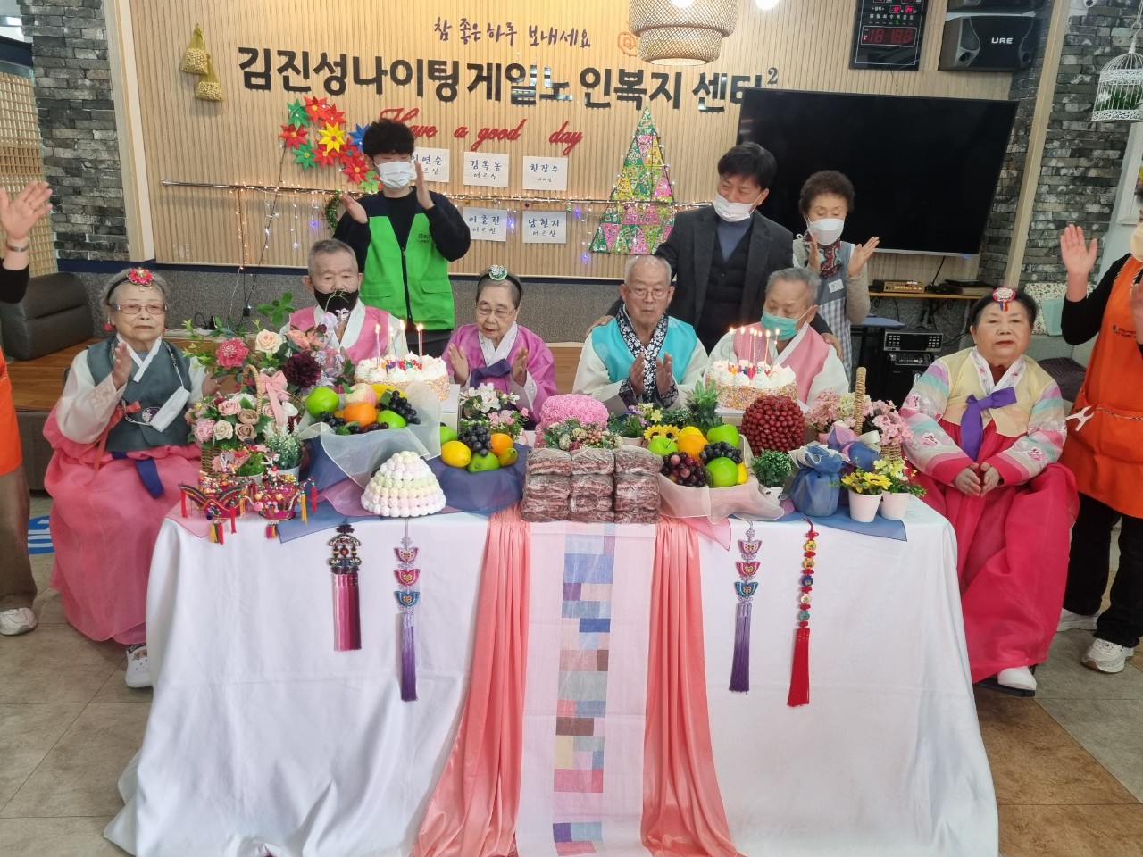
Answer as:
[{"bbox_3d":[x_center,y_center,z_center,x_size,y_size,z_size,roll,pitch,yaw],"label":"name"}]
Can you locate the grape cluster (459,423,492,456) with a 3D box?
[{"bbox_3d":[-0.234,0.029,2.095,0.082,0.088,0.080,2,16,0],"label":"grape cluster"}]

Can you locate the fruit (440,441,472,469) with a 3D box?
[{"bbox_3d":[-0.273,0.061,2.045,0.080,0.062,0.062,16,21,39],"label":"fruit"}]

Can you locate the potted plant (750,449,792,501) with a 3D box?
[{"bbox_3d":[0.501,0.115,2.147,0.108,0.145,0.108,2,16,0],"label":"potted plant"}]

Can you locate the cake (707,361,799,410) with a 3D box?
[{"bbox_3d":[0.510,-0.122,2.410,0.250,0.100,0.250,2,17,-1],"label":"cake"}]

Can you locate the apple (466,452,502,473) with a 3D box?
[{"bbox_3d":[-0.213,0.081,2.080,0.078,0.070,0.078,2,17,-1],"label":"apple"}]

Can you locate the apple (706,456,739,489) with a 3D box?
[{"bbox_3d":[0.368,0.105,2.090,0.080,0.074,0.080,2,17,-1],"label":"apple"}]

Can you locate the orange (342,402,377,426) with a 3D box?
[{"bbox_3d":[-0.531,-0.032,2.150,0.083,0.078,0.083,2,16,0],"label":"orange"}]

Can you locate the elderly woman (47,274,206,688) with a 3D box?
[{"bbox_3d":[-1.348,0.125,2.612,0.550,1.165,0.670,-4,17,-20],"label":"elderly woman"}]

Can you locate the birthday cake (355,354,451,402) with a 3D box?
[{"bbox_3d":[-0.443,-0.135,2.249,0.245,0.100,0.245,1,16,-4],"label":"birthday cake"}]

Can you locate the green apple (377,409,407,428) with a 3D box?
[{"bbox_3d":[-0.443,-0.019,2.126,0.076,0.066,0.076,1,16,-4],"label":"green apple"}]

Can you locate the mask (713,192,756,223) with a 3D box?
[{"bbox_3d":[0.535,-0.729,2.820,0.140,0.105,0.085,22,29,20],"label":"mask"}]

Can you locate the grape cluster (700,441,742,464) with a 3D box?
[{"bbox_3d":[0.366,0.062,2.100,0.105,0.068,0.085,2,16,0],"label":"grape cluster"}]

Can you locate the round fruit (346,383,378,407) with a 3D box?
[{"bbox_3d":[-0.544,-0.084,2.220,0.082,0.076,0.082,2,17,-1],"label":"round fruit"}]

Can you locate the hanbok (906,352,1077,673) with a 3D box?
[{"bbox_3d":[1.262,0.228,2.667,0.540,0.930,0.600,8,17,19],"label":"hanbok"}]

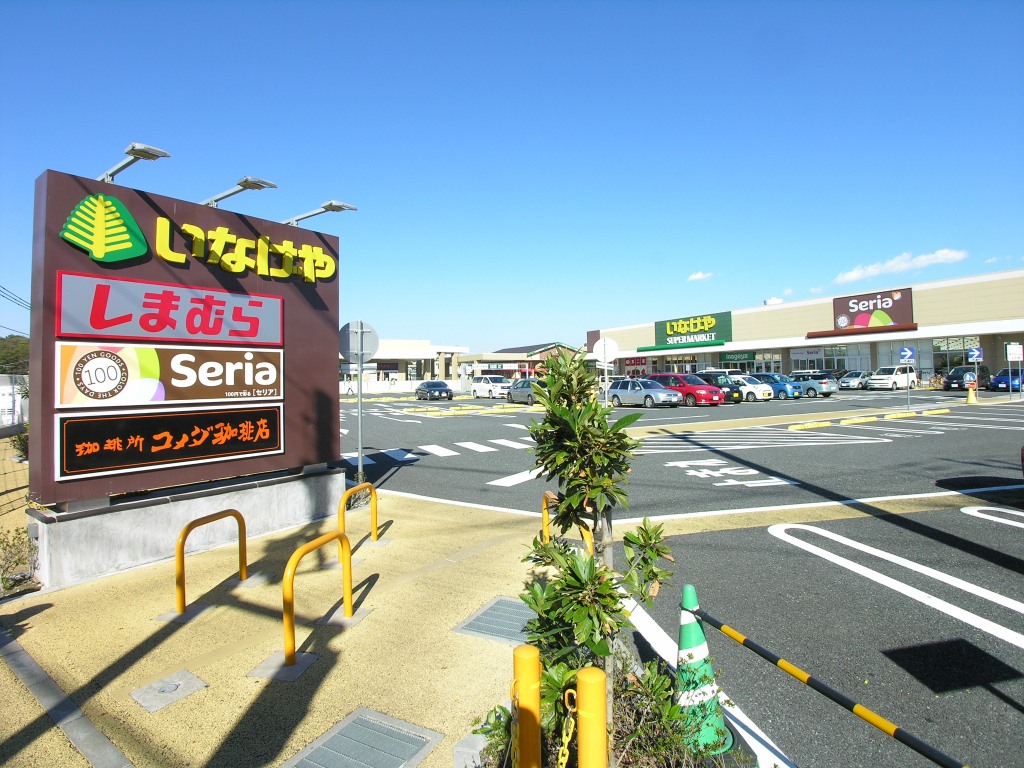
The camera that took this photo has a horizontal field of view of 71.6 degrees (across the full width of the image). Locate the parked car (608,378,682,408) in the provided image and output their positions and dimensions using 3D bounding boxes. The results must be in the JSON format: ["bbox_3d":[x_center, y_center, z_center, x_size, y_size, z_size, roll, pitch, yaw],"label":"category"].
[{"bbox_3d":[7.050,0.490,37.900,1.735,1.480,4.420,-1,0,-32],"label":"parked car"}]

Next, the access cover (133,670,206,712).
[{"bbox_3d":[-1.778,1.591,3.680,0.300,0.030,0.330,0,1,33],"label":"access cover"}]

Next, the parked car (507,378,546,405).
[{"bbox_3d":[1.280,0.460,42.400,1.740,1.500,4.350,-1,0,-26],"label":"parked car"}]

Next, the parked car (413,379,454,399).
[{"bbox_3d":[-6.100,0.530,55.800,1.800,1.430,4.600,-1,0,-23],"label":"parked car"}]

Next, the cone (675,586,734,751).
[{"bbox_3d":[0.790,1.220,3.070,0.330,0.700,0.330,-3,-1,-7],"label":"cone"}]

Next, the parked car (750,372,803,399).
[{"bbox_3d":[17.350,0.160,46.700,1.475,1.600,3.400,-1,0,-30],"label":"parked car"}]

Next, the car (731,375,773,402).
[{"bbox_3d":[13.849,0.223,42.200,1.475,1.530,3.400,-1,1,-29],"label":"car"}]

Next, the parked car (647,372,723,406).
[{"bbox_3d":[9.600,0.297,39.400,1.830,1.745,4.750,-1,1,-29],"label":"parked car"}]

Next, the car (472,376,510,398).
[{"bbox_3d":[-1.650,0.271,58.000,1.800,1.870,4.750,-1,1,-29],"label":"car"}]

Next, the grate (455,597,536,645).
[{"bbox_3d":[-0.020,1.555,4.680,0.510,0.030,0.730,-1,0,26],"label":"grate"}]

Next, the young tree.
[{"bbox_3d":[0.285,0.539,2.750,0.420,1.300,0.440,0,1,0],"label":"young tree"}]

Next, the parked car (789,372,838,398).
[{"bbox_3d":[20.100,0.110,49.200,1.720,1.590,4.600,-1,0,-31],"label":"parked car"}]

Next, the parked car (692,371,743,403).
[{"bbox_3d":[11.608,0.205,40.900,1.475,1.640,3.400,-1,1,-29],"label":"parked car"}]

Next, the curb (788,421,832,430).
[{"bbox_3d":[8.955,1.251,21.300,2.400,0.140,0.190,-1,1,-39],"label":"curb"}]

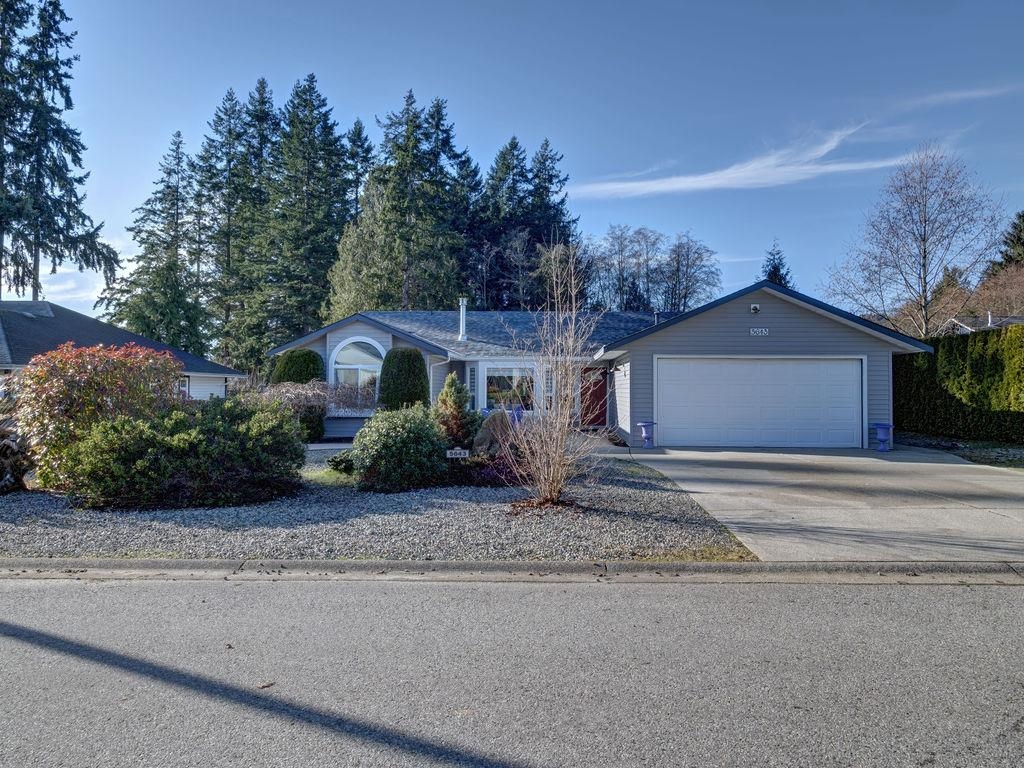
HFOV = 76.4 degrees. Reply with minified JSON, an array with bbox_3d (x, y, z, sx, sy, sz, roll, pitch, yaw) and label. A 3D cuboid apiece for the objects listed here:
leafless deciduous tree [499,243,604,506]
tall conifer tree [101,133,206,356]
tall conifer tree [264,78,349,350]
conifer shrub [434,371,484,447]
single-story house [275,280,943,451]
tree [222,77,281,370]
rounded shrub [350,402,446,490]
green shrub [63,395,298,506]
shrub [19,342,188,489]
[{"bbox_3d":[0.504,-0.137,8.300,1.352,3.335,1.350,0,0,0],"label":"leafless deciduous tree"},{"bbox_3d":[-23.819,-7.544,43.000,7.004,18.147,6.800,0,0,0],"label":"tall conifer tree"},{"bbox_3d":[-14.841,-10.483,47.000,6.066,24.026,6.000,0,0,0],"label":"tall conifer tree"},{"bbox_3d":[-0.980,0.622,11.700,0.899,1.657,0.900,0,0,0],"label":"conifer shrub"},{"bbox_3d":[2.050,-0.620,21.700,16.100,4.280,12.600,0,0,3],"label":"single-story house"},{"bbox_3d":[-18.813,-10.339,47.000,4.700,23.737,4.700,0,0,0],"label":"tree"},{"bbox_3d":[-1.700,0.919,9.750,1.438,1.223,1.400,0,0,0],"label":"rounded shrub"},{"bbox_3d":[-4.700,0.900,9.450,3.300,1.380,2.200,0,0,0],"label":"green shrub"},{"bbox_3d":[-6.529,0.437,10.300,2.627,2.187,2.200,0,0,0],"label":"shrub"}]

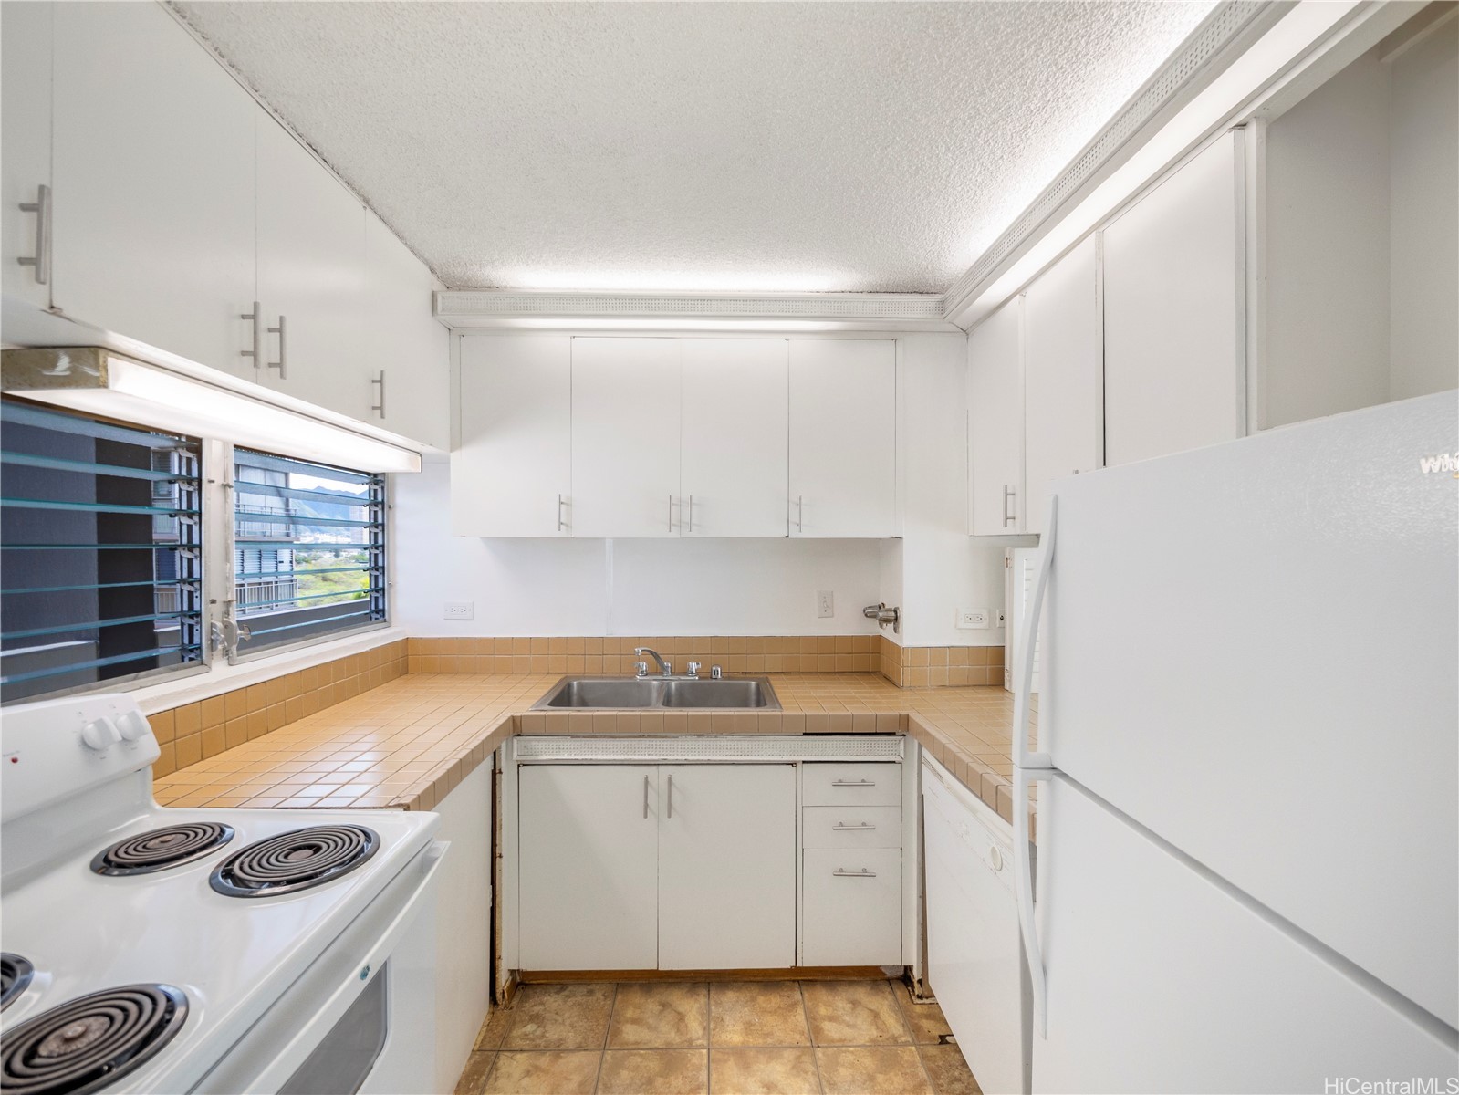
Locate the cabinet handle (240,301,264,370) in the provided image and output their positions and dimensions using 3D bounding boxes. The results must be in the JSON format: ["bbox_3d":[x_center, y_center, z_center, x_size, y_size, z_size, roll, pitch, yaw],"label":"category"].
[{"bbox_3d":[-1.045,-0.462,1.285,0.037,0.143,0.013,0,0,-2],"label":"cabinet handle"}]

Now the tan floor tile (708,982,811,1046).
[{"bbox_3d":[0.089,1.472,1.860,0.306,0.010,0.270,0,0,-2],"label":"tan floor tile"}]

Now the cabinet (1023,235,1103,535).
[{"bbox_3d":[1.097,-0.434,1.741,0.270,0.782,0.390,0,0,-2],"label":"cabinet"}]

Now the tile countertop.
[{"bbox_3d":[-0.085,0.578,1.900,2.580,0.060,1.380,0,0,-2],"label":"tile countertop"}]

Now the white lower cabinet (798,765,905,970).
[{"bbox_3d":[0.398,1.056,2.240,0.337,0.677,0.540,0,0,-2],"label":"white lower cabinet"}]

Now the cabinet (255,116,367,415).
[{"bbox_3d":[-1.215,-0.664,1.489,0.349,0.608,0.408,0,0,-2],"label":"cabinet"}]

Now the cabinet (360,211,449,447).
[{"bbox_3d":[-1.232,-0.664,1.965,0.349,0.608,0.546,0,0,-2],"label":"cabinet"}]

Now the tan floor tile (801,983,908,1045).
[{"bbox_3d":[0.395,1.474,1.883,0.305,0.013,0.293,0,0,-2],"label":"tan floor tile"}]

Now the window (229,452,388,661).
[{"bbox_3d":[-1.427,0.004,2.054,0.060,0.658,0.825,0,0,-2],"label":"window"}]

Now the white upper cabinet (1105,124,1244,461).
[{"bbox_3d":[1.111,-0.450,1.341,0.260,0.750,0.405,0,0,-2],"label":"white upper cabinet"}]

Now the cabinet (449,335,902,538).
[{"bbox_3d":[-0.205,-0.436,2.441,1.764,0.795,0.270,0,0,-2],"label":"cabinet"}]

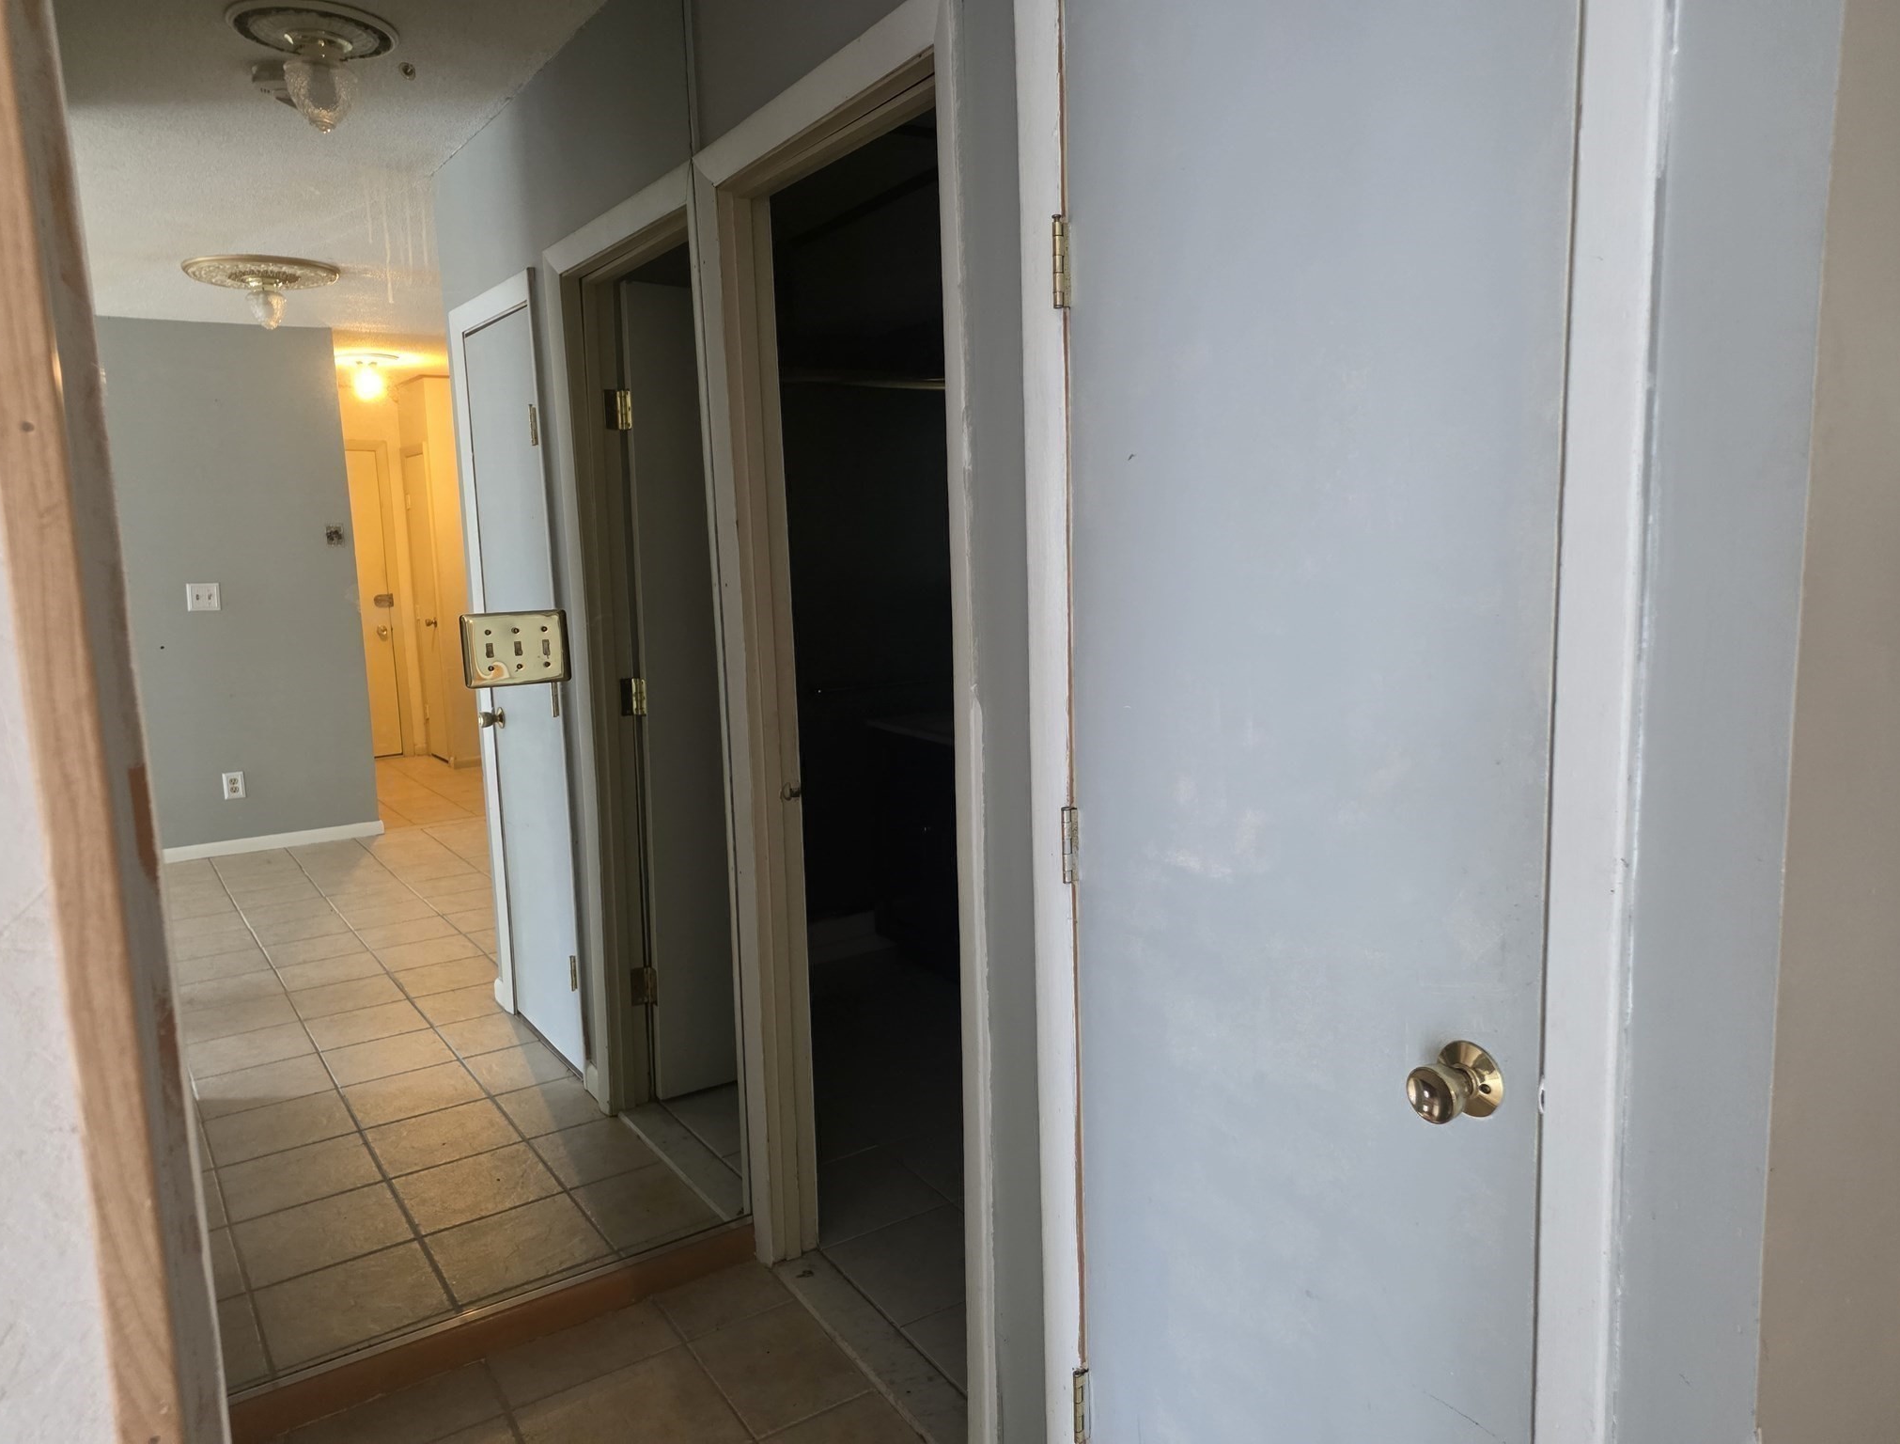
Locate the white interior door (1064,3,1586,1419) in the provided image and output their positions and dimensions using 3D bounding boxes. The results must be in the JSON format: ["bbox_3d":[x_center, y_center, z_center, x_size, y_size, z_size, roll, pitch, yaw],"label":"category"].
[{"bbox_3d":[0.332,0.185,1.313,0.035,1.990,0.610,-7,9,-32],"label":"white interior door"}]

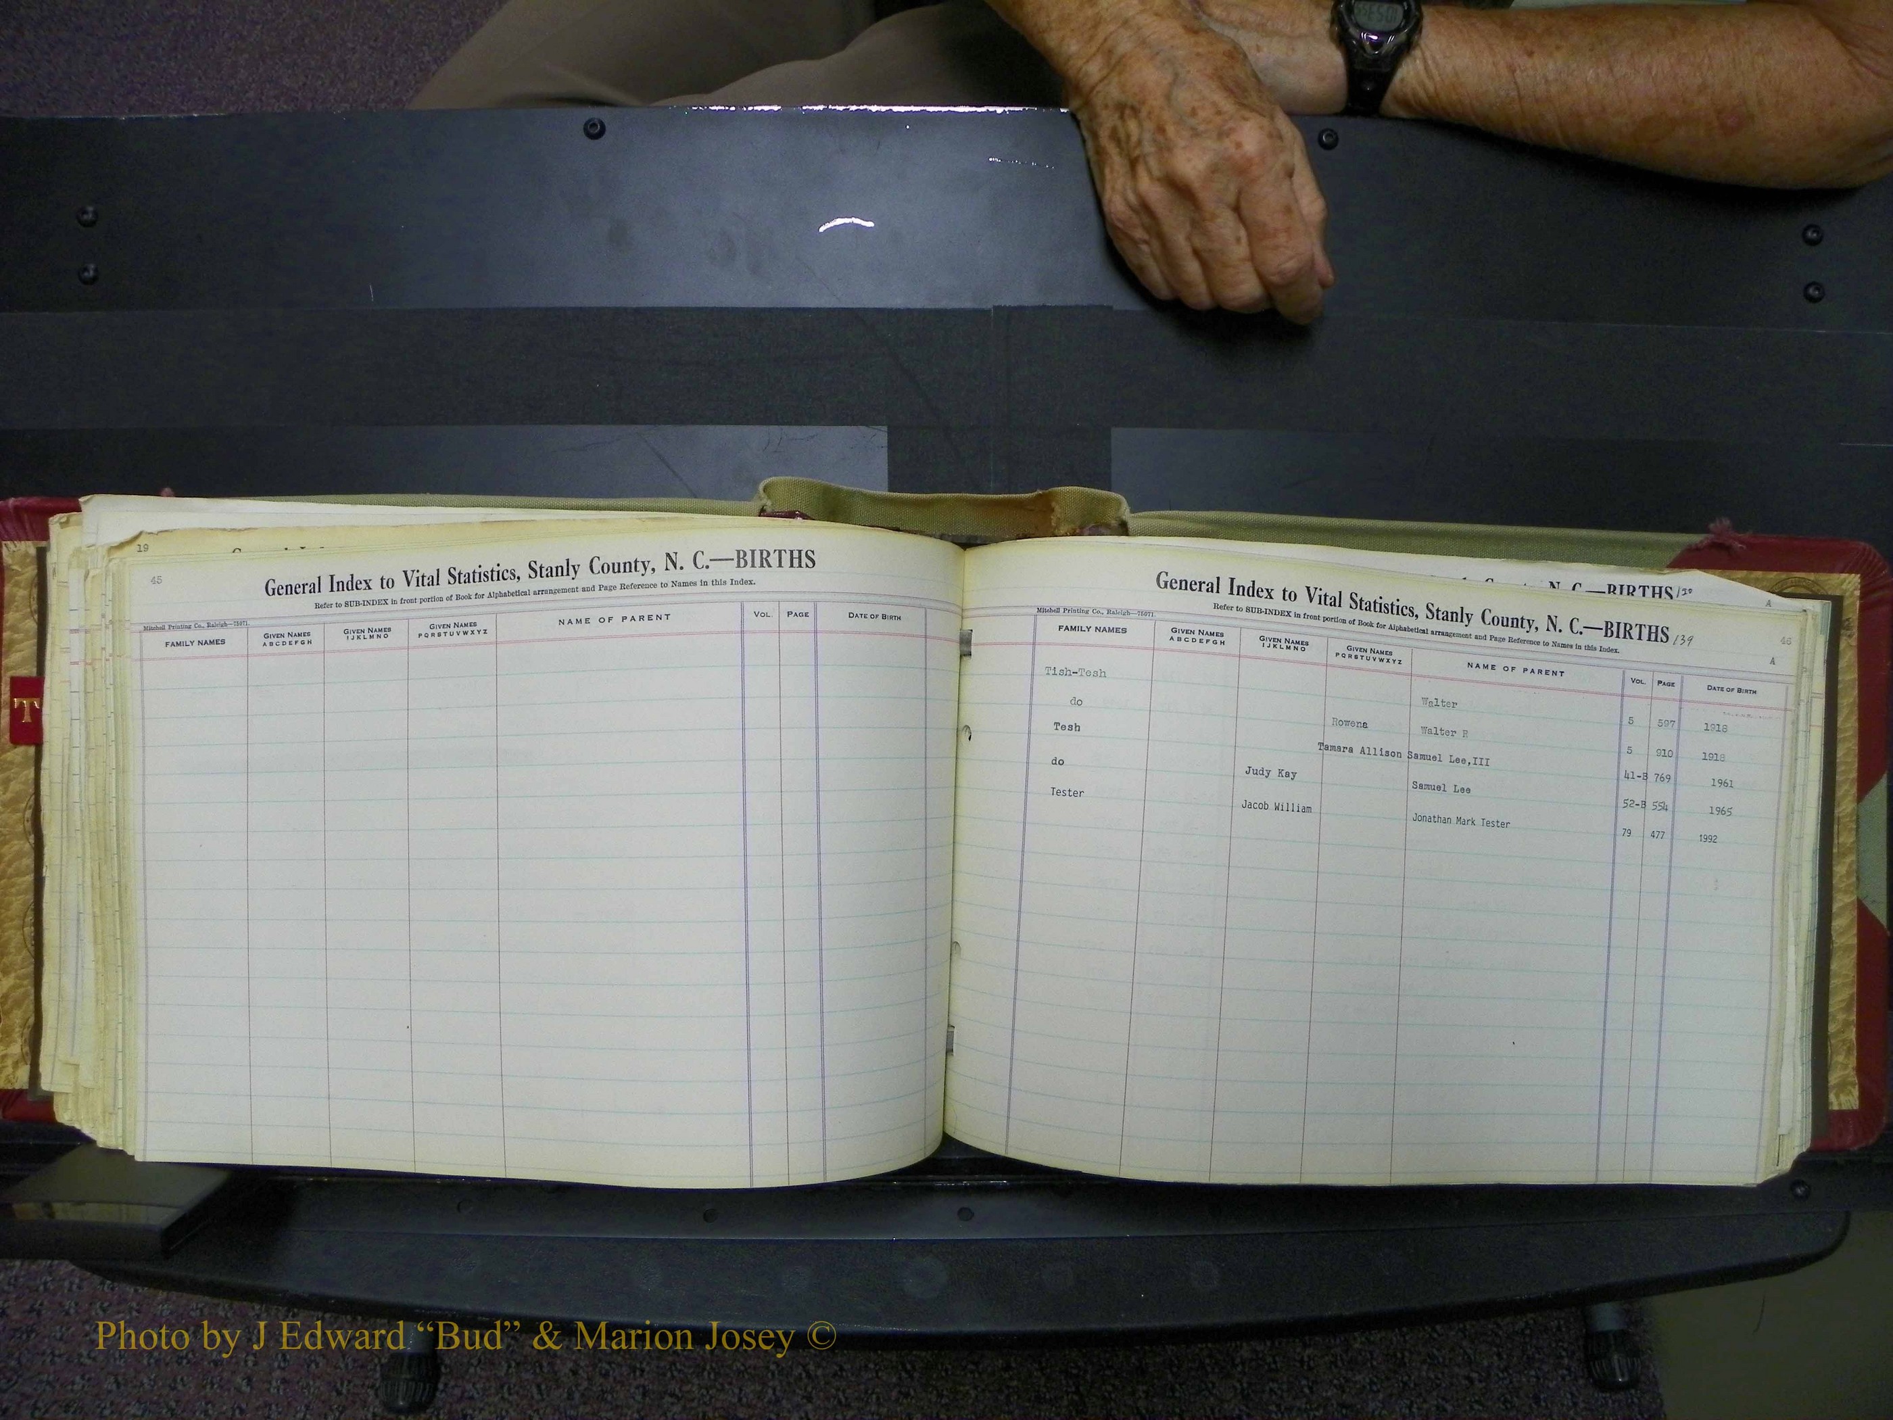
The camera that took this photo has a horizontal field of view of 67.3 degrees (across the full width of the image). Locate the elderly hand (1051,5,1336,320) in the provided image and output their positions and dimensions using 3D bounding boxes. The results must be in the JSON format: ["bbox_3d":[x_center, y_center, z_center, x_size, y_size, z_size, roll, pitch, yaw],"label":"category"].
[{"bbox_3d":[0.101,-0.216,0.568,0.087,0.070,0.142,-27,89,-1],"label":"elderly hand"}]

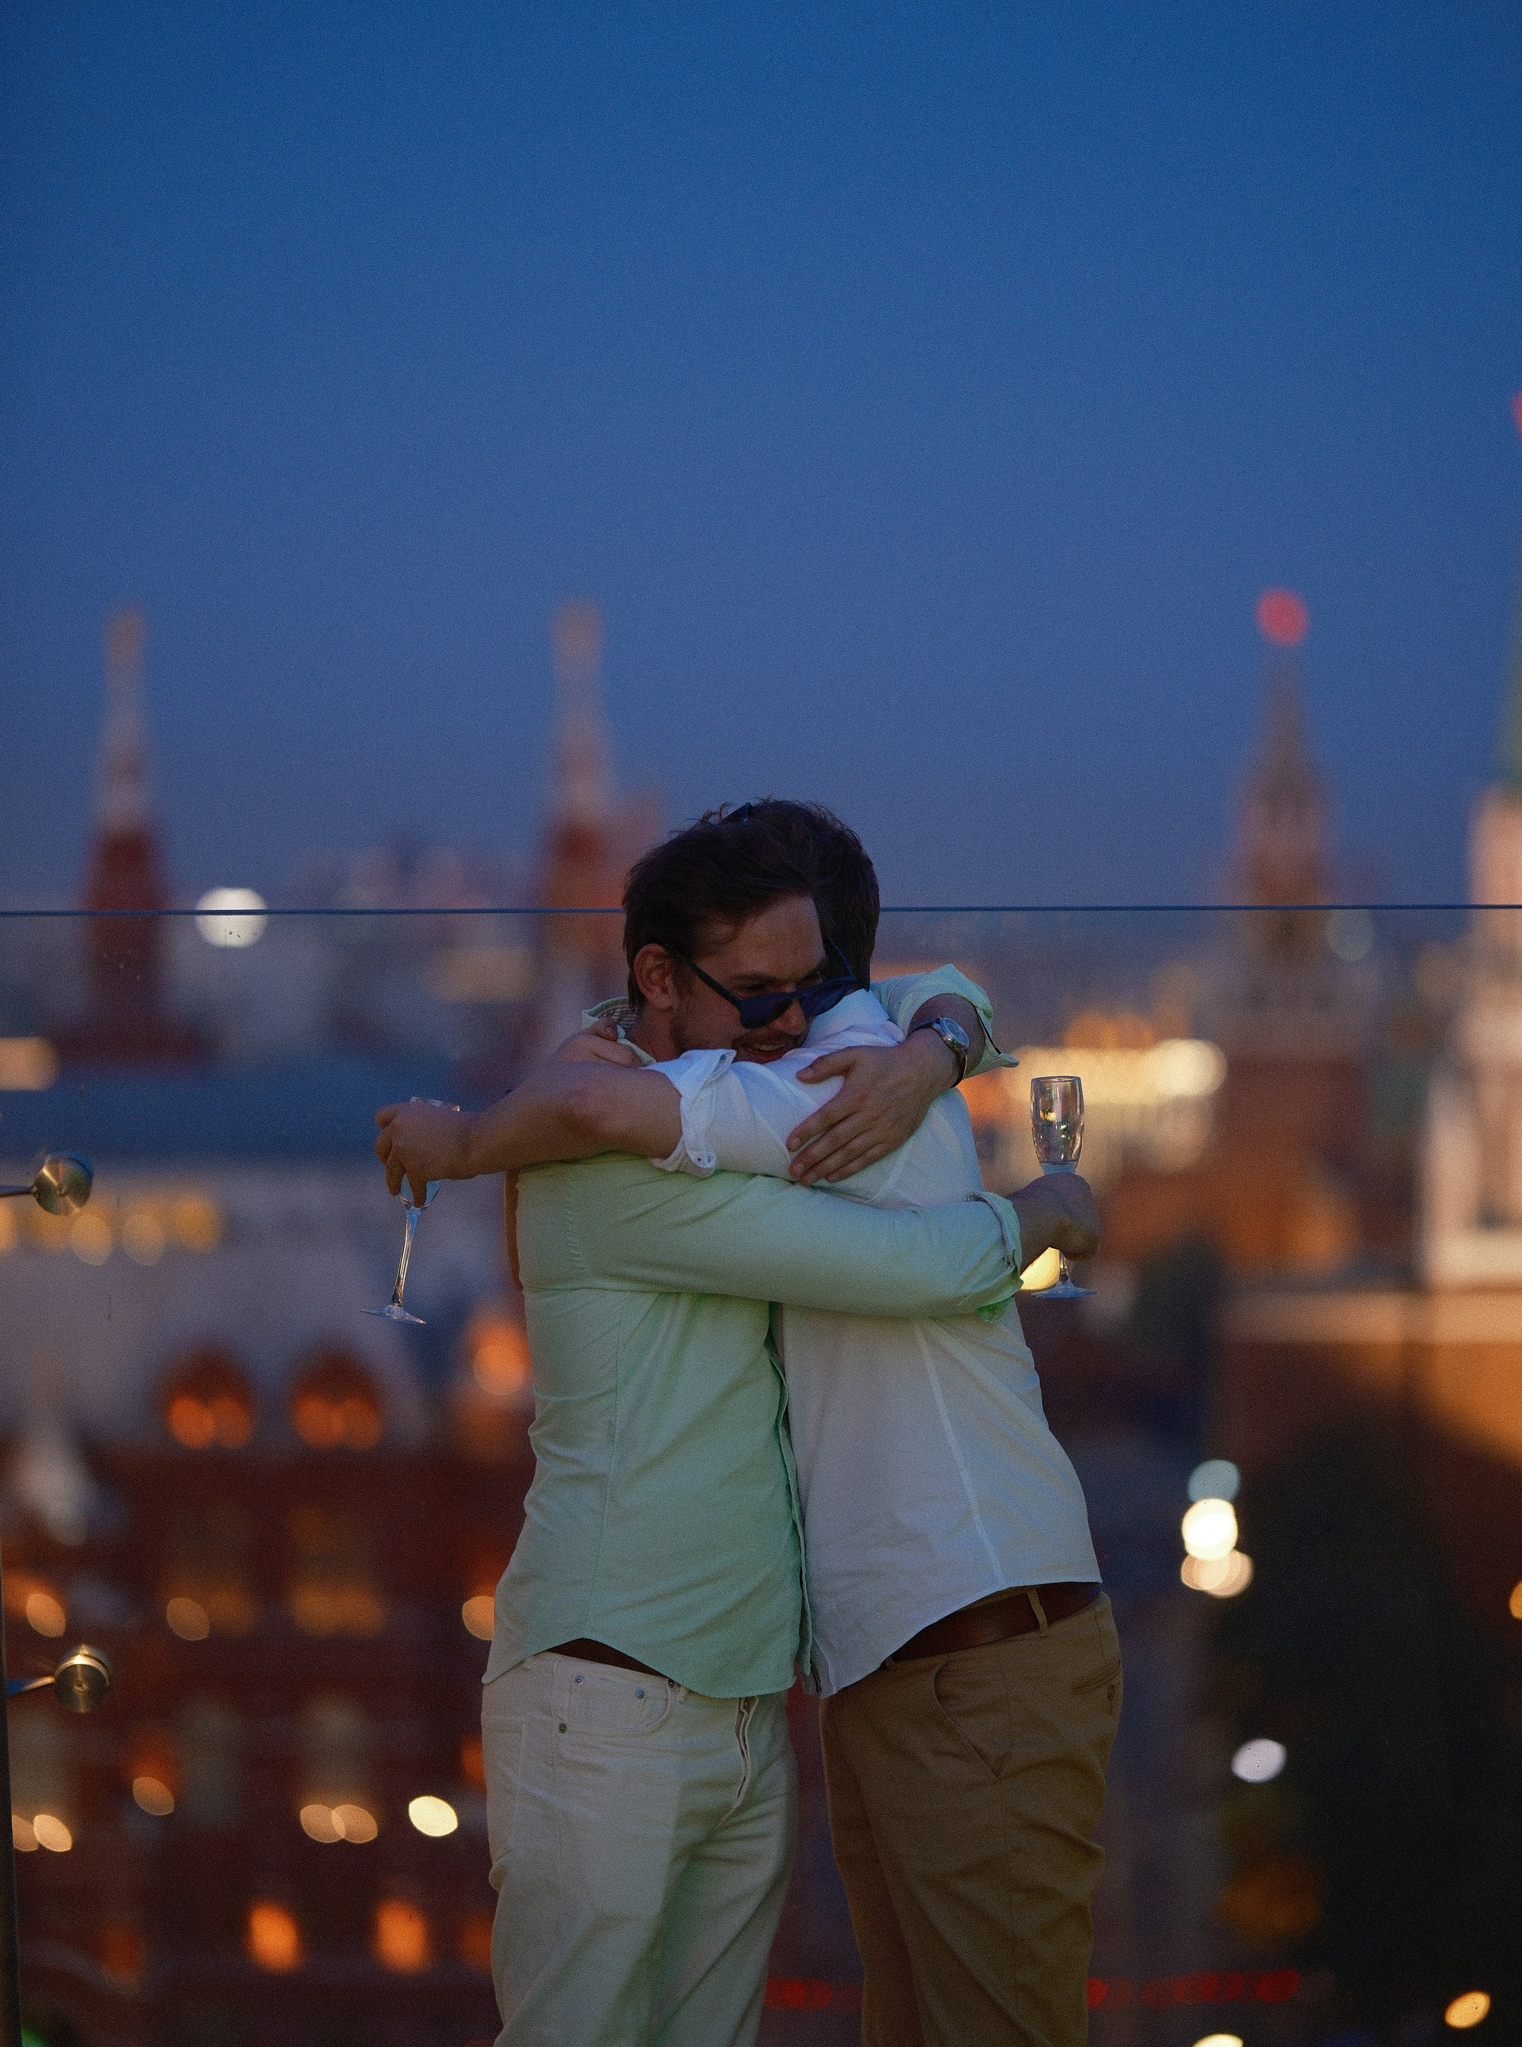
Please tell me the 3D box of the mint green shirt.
[{"bbox_3d":[-0.007,0.298,6.900,0.540,0.700,0.500,1,2,23],"label":"mint green shirt"}]

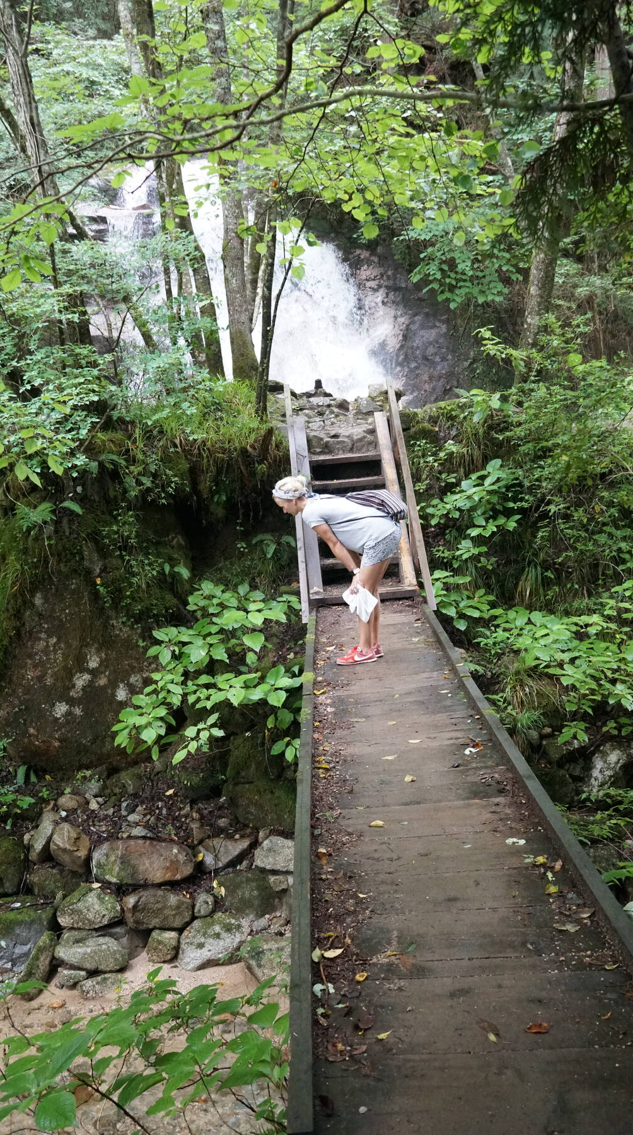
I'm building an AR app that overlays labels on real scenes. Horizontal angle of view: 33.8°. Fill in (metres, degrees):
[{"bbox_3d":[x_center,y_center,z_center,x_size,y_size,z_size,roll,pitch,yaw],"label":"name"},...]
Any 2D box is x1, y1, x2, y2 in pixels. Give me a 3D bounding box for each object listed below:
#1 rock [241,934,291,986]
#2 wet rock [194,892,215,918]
[{"bbox_3d":[-0.282,2.357,6.250,0.330,0.250,0.330,0,7,0],"label":"rock"},{"bbox_3d":[-0.736,2.215,6.820,0.135,0.160,0.140,-4,8,-13],"label":"wet rock"}]

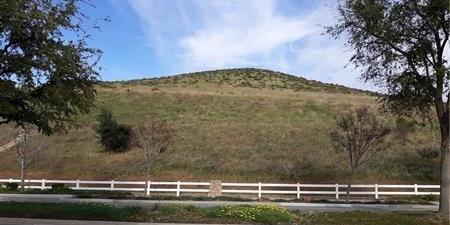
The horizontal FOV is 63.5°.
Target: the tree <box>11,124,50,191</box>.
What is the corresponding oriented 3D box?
[{"bbox_3d":[-13.541,3.087,25.393,2.860,4.680,2.720,0,-10,0],"label":"tree"}]

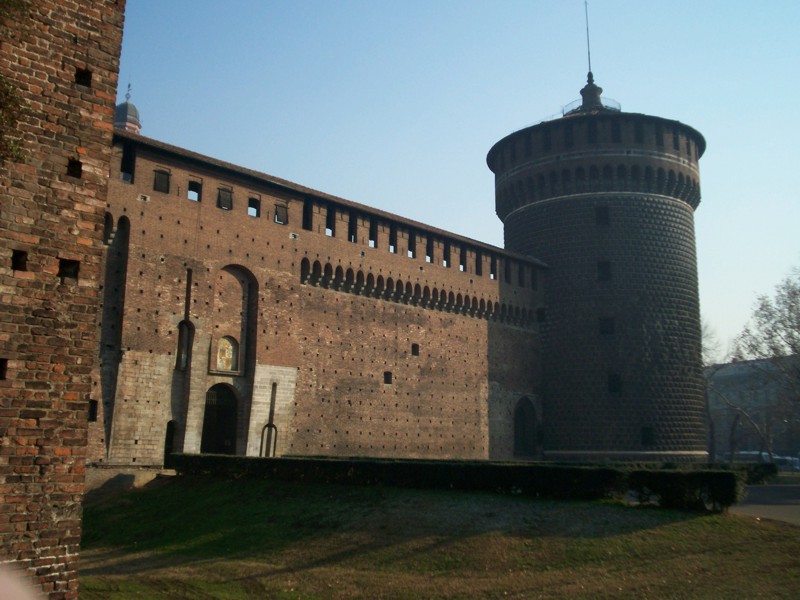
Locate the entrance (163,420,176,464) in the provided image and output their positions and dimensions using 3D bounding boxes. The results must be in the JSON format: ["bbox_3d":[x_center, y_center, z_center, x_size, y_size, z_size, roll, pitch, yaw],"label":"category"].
[{"bbox_3d":[-12.529,7.699,44.938,0.500,2.400,0.900,-10,-15,43],"label":"entrance"}]

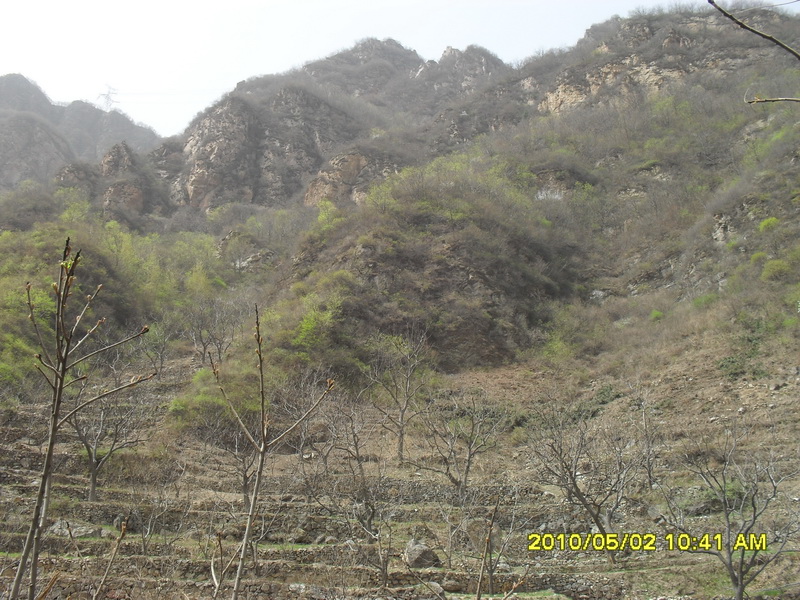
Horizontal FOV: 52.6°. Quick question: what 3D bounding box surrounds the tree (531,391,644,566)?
[{"bbox_3d":[7.147,6.764,31.000,4.310,6.460,3.970,0,-7,0],"label":"tree"}]

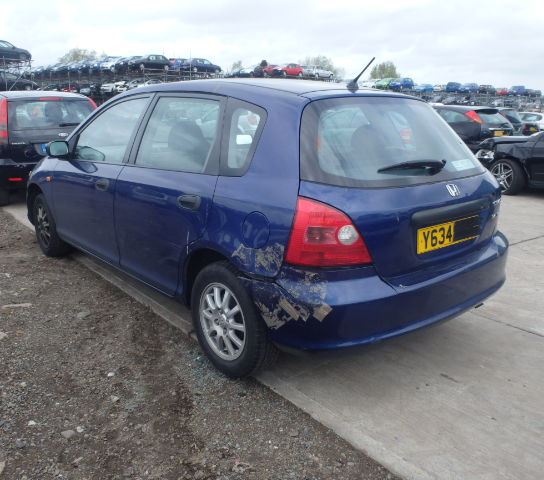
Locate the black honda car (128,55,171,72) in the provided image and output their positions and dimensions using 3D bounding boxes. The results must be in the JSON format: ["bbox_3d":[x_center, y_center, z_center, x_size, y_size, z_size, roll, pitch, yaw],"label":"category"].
[{"bbox_3d":[-12.345,-17.851,52.300,4.080,1.450,1.700,-10,19,-38],"label":"black honda car"}]

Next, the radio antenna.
[{"bbox_3d":[0.472,-0.858,2.689,0.045,0.215,0.060,-11,57,-39],"label":"radio antenna"}]

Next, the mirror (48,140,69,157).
[{"bbox_3d":[-1.535,-0.656,3.713,0.180,0.140,0.110,-11,19,-39],"label":"mirror"}]

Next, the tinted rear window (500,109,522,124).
[{"bbox_3d":[6.929,-3.632,15.200,1.220,0.480,0.120,-11,-17,-39],"label":"tinted rear window"}]

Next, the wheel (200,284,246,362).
[{"bbox_3d":[-0.195,0.401,2.630,0.170,0.410,0.410,-11,19,-39],"label":"wheel"}]

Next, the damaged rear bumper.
[{"bbox_3d":[0.686,0.191,2.669,1.670,0.430,0.600,-11,19,-39],"label":"damaged rear bumper"}]

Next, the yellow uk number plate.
[{"bbox_3d":[0.837,-0.031,2.437,0.520,0.111,0.015,-11,12,-39],"label":"yellow uk number plate"}]

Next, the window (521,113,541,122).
[{"bbox_3d":[10.636,-5.048,21.300,0.090,0.370,0.900,12,4,-43],"label":"window"}]

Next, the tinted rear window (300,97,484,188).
[{"bbox_3d":[0.631,-0.484,2.585,1.360,0.534,0.160,-11,-17,-39],"label":"tinted rear window"}]

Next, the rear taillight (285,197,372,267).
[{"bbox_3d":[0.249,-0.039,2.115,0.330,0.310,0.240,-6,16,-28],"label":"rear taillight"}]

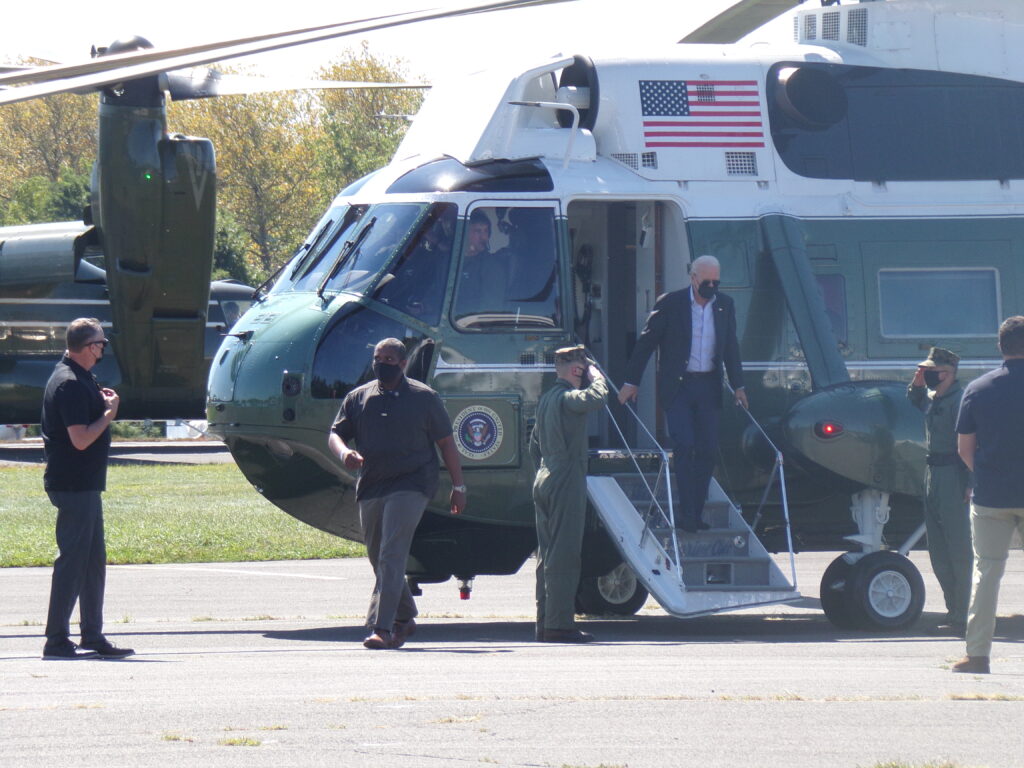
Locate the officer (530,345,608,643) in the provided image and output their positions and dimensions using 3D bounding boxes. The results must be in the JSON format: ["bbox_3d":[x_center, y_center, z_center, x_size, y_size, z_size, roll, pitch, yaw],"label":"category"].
[{"bbox_3d":[0.348,0.662,41.500,0.430,1.790,0.560,0,0,-24],"label":"officer"}]

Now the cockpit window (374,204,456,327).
[{"bbox_3d":[-0.612,-0.756,43.080,0.540,0.780,0.130,0,-10,6],"label":"cockpit window"}]

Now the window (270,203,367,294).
[{"bbox_3d":[-1.240,-0.862,43.980,0.120,0.680,0.800,35,-12,-17],"label":"window"}]

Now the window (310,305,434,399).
[{"bbox_3d":[-0.874,-0.204,42.980,0.780,0.580,0.180,0,-8,4],"label":"window"}]

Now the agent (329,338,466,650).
[{"bbox_3d":[-0.667,0.644,40.000,0.780,1.810,0.600,0,0,16],"label":"agent"}]

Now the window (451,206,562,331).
[{"bbox_3d":[-0.035,-0.726,43.130,0.760,0.790,0.100,0,-3,-20],"label":"window"}]

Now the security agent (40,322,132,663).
[{"bbox_3d":[-2.344,0.577,37.900,0.540,1.860,0.520,0,0,-12],"label":"security agent"}]

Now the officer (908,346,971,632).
[{"bbox_3d":[2.678,0.655,43.000,0.430,1.780,0.560,0,0,-24],"label":"officer"}]

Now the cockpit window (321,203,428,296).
[{"bbox_3d":[-0.889,-0.851,43.430,0.100,0.680,0.620,39,-22,-30],"label":"cockpit window"}]

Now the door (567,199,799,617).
[{"bbox_3d":[1.035,0.139,42.884,0.950,2.600,1.350,0,0,-24],"label":"door"}]

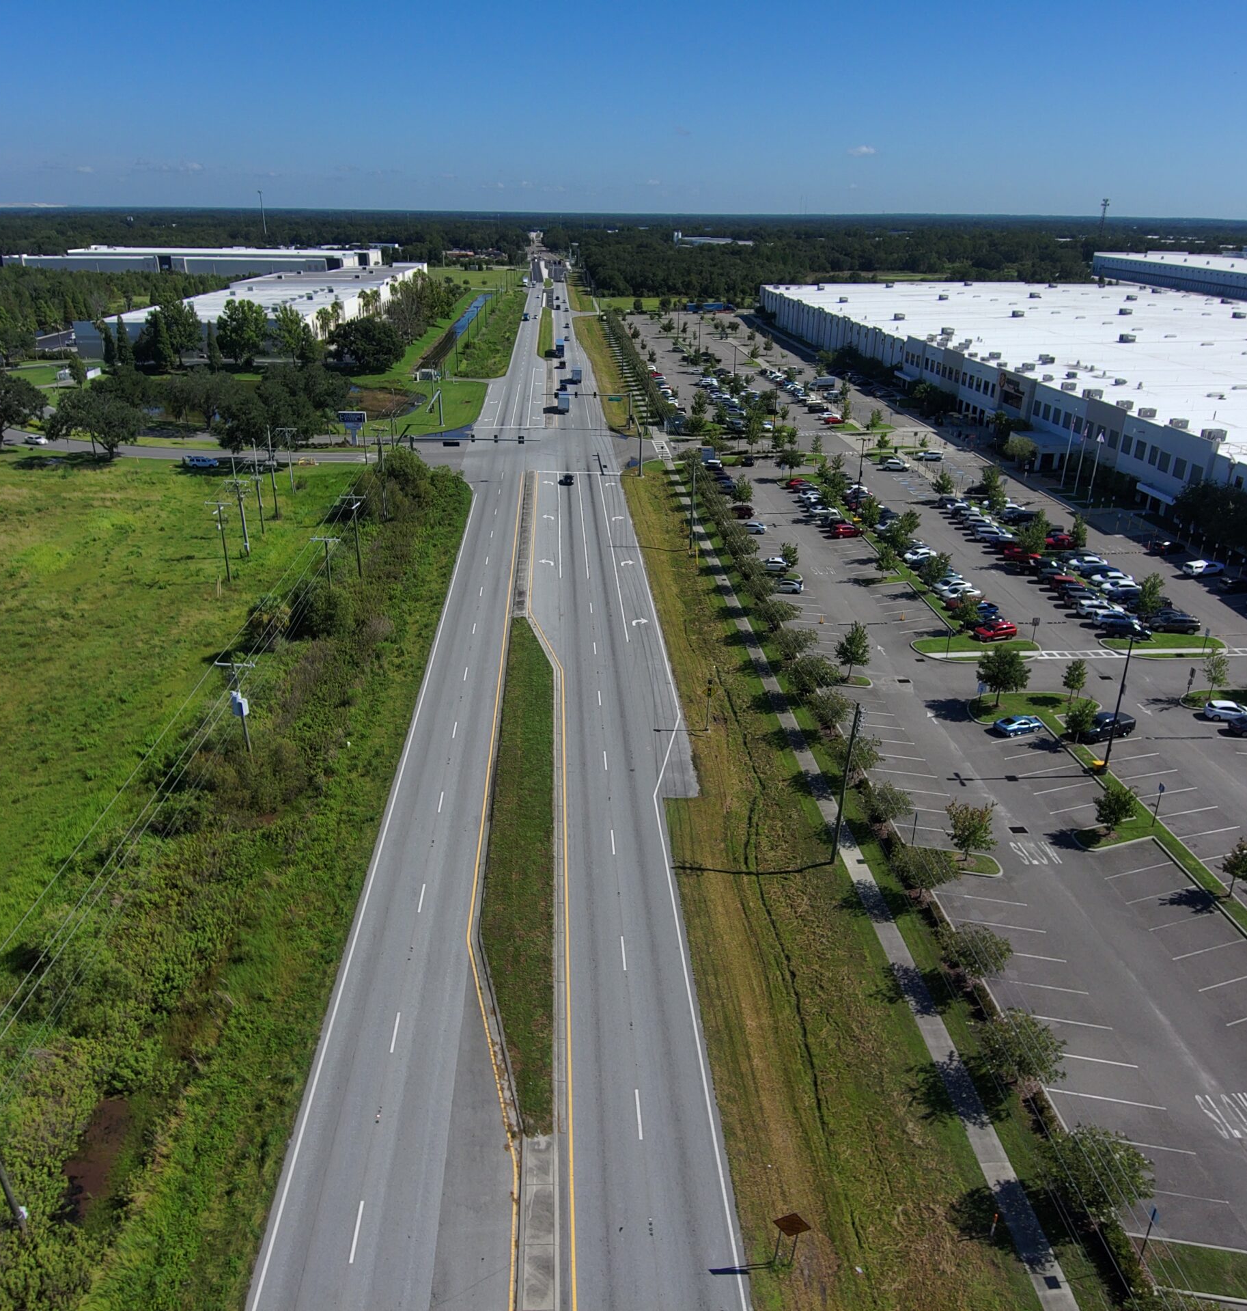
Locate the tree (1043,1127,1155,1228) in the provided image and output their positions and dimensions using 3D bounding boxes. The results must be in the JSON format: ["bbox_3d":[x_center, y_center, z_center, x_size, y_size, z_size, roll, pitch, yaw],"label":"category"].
[{"bbox_3d":[20.612,23.137,46.338,4.800,4.500,4.500,-1,23,-3],"label":"tree"}]

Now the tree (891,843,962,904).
[{"bbox_3d":[19.450,14.324,68.816,4.300,3.500,4.300,-1,23,-3],"label":"tree"}]

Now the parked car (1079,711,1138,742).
[{"bbox_3d":[41.475,6.116,91.094,5.150,1.780,1.900,-6,24,-16],"label":"parked car"}]

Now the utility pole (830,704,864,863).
[{"bbox_3d":[15.197,8.952,72.044,0.750,12.291,0.500,2,24,-4],"label":"utility pole"}]

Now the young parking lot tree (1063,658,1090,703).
[{"bbox_3d":[41.570,2.360,97.185,2.500,4.000,2.400,-1,23,-3],"label":"young parking lot tree"}]

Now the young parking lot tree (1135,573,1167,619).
[{"bbox_3d":[56.666,-5.857,114.253,2.950,6.000,2.950,-1,23,-3],"label":"young parking lot tree"}]

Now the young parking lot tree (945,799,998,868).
[{"bbox_3d":[23.779,12.055,72.666,3.500,4.750,3.500,-1,23,-3],"label":"young parking lot tree"}]

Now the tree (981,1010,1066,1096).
[{"bbox_3d":[20.155,20.214,53.454,4.200,4.400,4.100,-1,23,-3],"label":"tree"}]

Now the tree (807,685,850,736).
[{"bbox_3d":[17.506,4.857,90.159,3.500,4.200,3.500,-1,23,-3],"label":"tree"}]

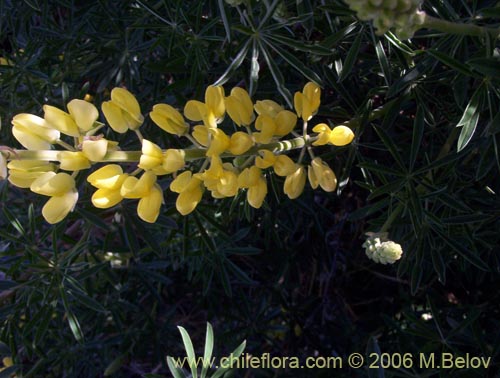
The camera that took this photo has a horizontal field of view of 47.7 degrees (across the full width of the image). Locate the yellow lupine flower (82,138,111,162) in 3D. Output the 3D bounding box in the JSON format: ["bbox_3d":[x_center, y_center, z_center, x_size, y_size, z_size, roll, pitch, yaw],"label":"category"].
[{"bbox_3d":[-0.057,-0.014,0.210,0.010,0.009,0.011,0,-6,-6],"label":"yellow lupine flower"}]

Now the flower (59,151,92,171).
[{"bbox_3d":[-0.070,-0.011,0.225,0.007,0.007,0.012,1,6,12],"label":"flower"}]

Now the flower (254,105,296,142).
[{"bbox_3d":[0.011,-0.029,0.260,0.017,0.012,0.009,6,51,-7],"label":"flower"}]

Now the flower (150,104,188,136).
[{"bbox_3d":[-0.032,-0.028,0.226,0.015,0.010,0.010,37,-6,-6],"label":"flower"}]

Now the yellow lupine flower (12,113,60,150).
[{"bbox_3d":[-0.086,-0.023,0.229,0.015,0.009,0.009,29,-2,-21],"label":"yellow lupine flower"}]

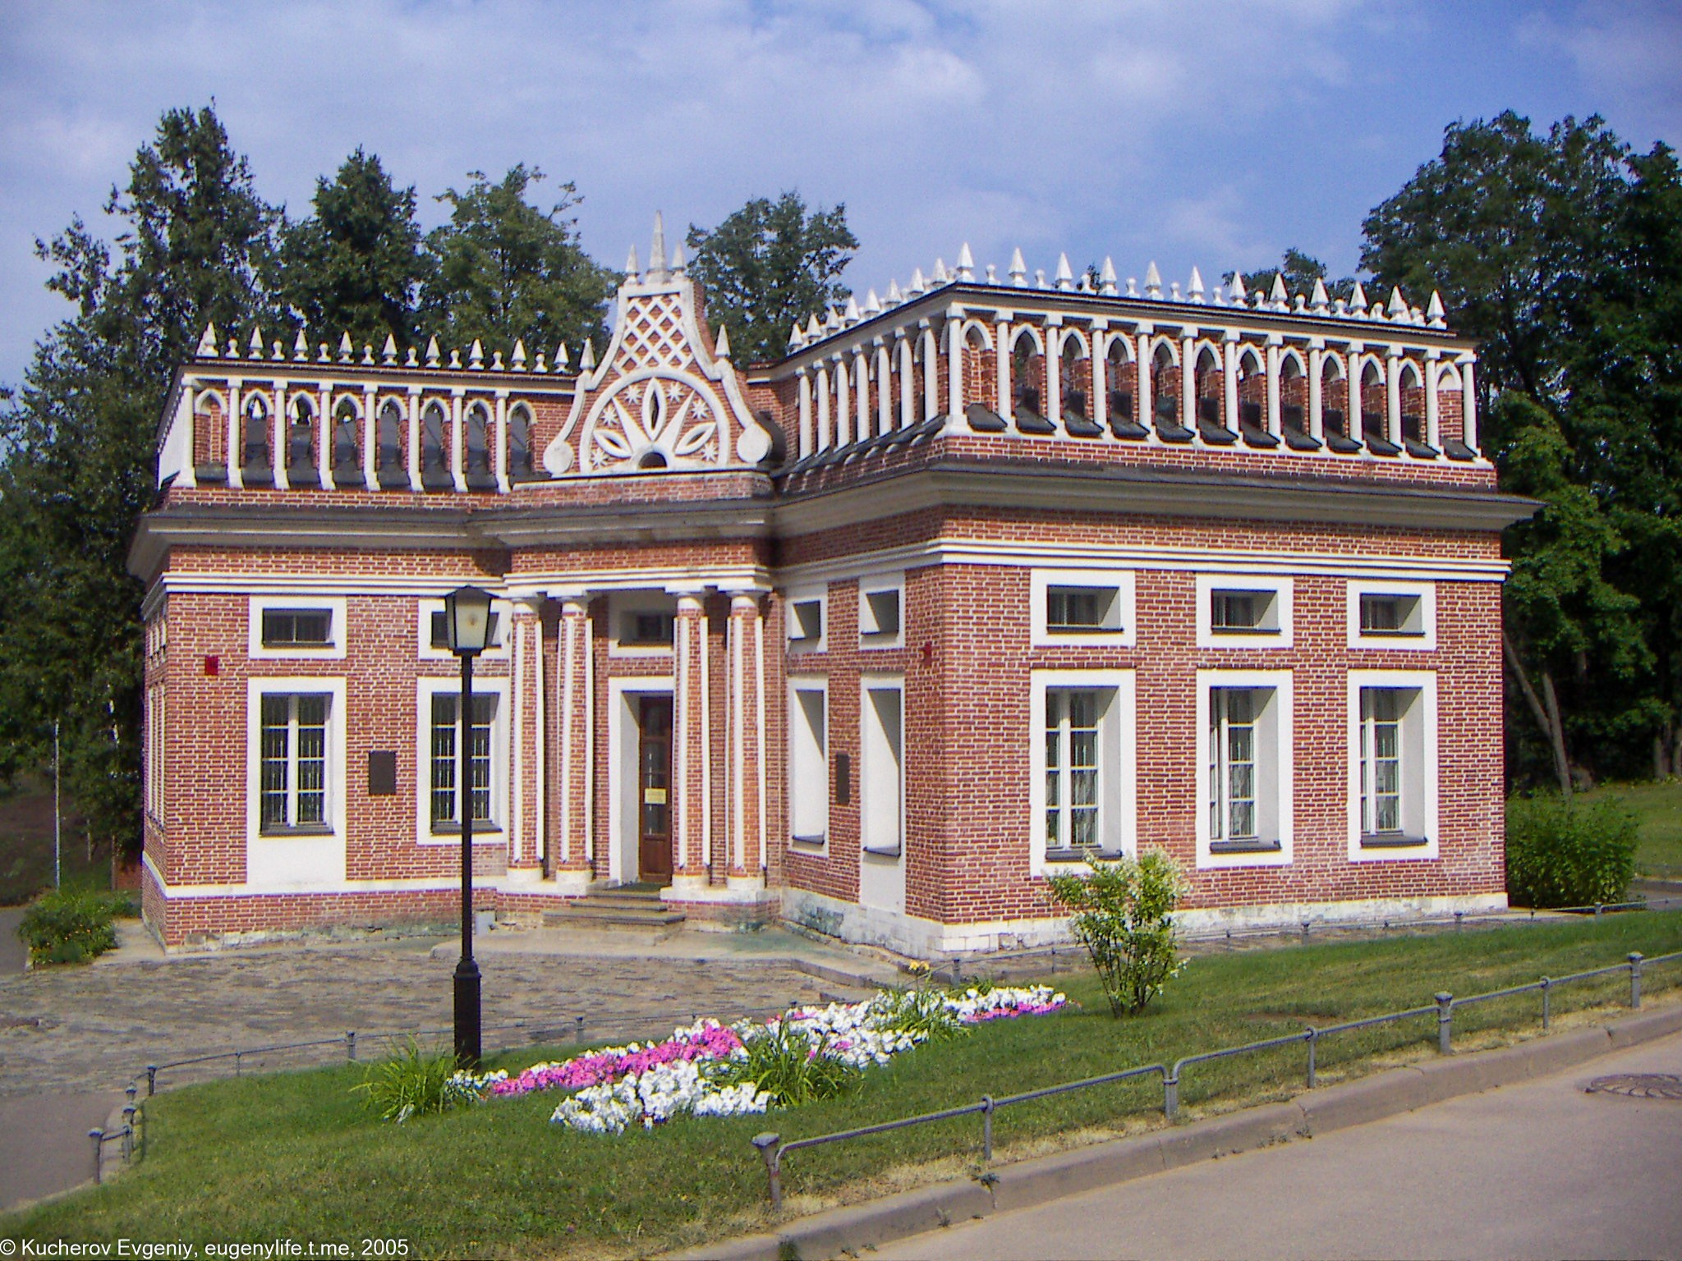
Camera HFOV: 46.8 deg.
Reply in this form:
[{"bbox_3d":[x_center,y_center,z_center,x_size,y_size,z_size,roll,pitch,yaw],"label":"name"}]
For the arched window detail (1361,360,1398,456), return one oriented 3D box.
[{"bbox_3d":[7.691,-3.188,27.782,0.520,1.309,0.280,1,-2,-23],"label":"arched window detail"}]

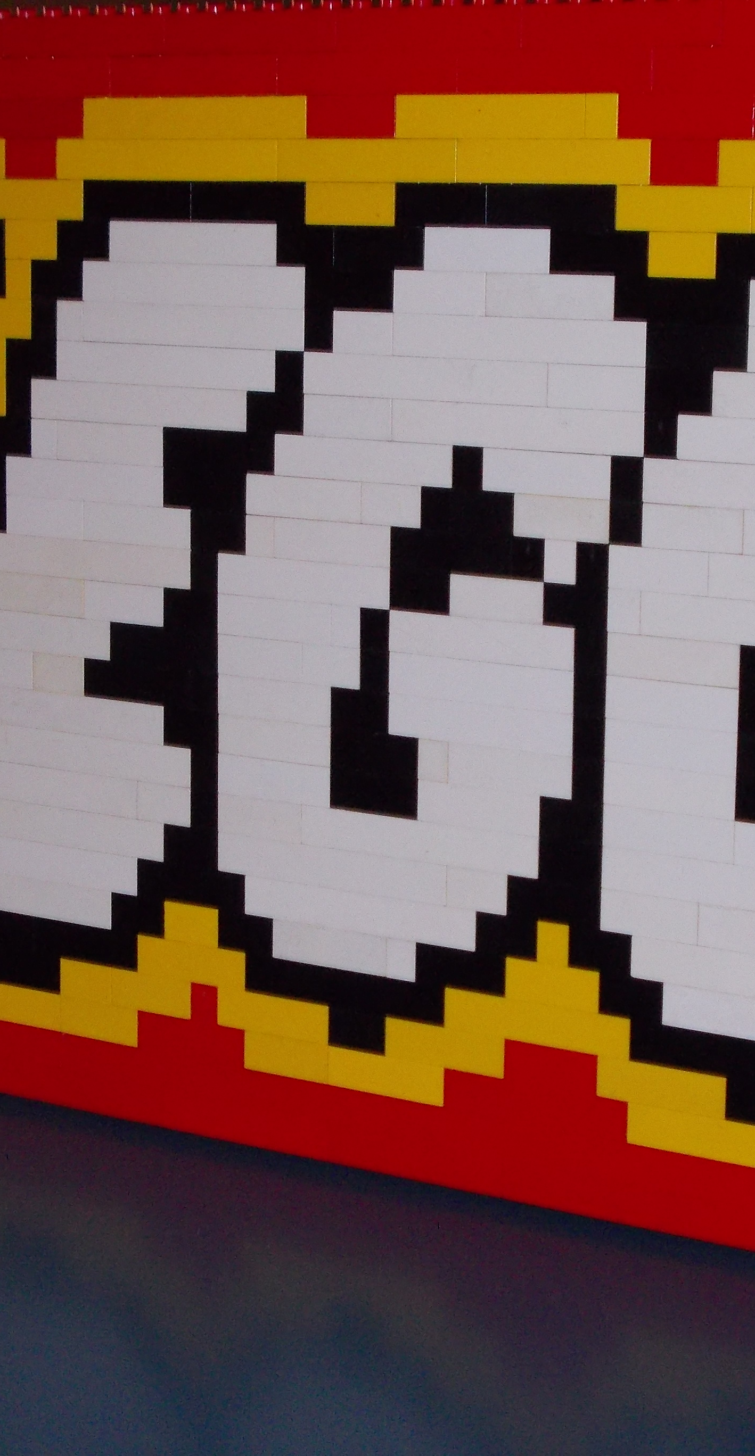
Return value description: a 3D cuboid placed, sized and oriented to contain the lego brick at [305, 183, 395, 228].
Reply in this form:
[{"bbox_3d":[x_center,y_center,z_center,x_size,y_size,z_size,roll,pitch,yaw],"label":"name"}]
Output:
[{"bbox_3d":[-0.004,-0.119,0.649,0.024,0.010,0.008,7,12,31],"label":"lego brick"}]

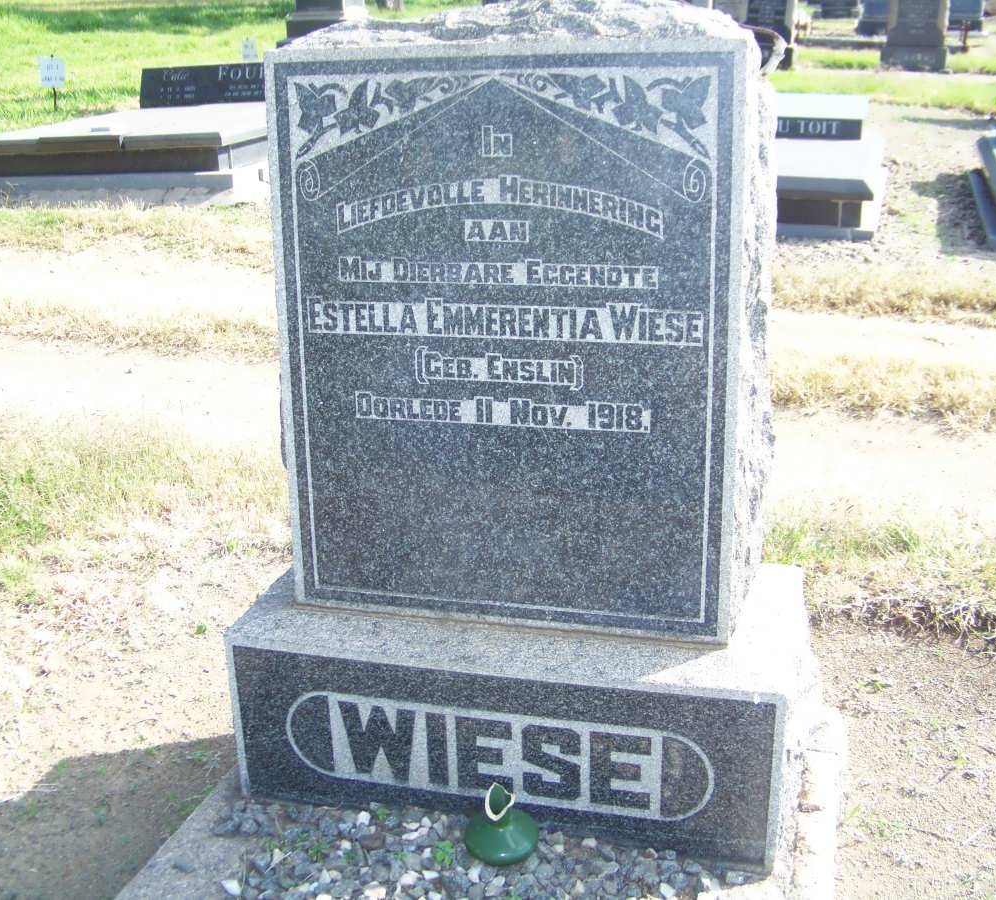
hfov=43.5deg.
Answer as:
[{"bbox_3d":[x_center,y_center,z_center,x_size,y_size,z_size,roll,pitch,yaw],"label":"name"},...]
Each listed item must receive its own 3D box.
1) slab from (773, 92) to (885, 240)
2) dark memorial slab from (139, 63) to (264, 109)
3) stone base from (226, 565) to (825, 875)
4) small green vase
[{"bbox_3d":[2.375,-2.152,9.383,1.000,0.740,2.350,5,20,17],"label":"slab"},{"bbox_3d":[-2.787,-3.638,12.483,1.650,0.400,0.150,2,19,9],"label":"dark memorial slab"},{"bbox_3d":[0.068,0.432,2.344,0.998,0.330,0.518,4,20,14],"label":"stone base"},{"bbox_3d":[0.006,0.627,2.079,0.121,0.133,0.121,-1,19,0],"label":"small green vase"}]

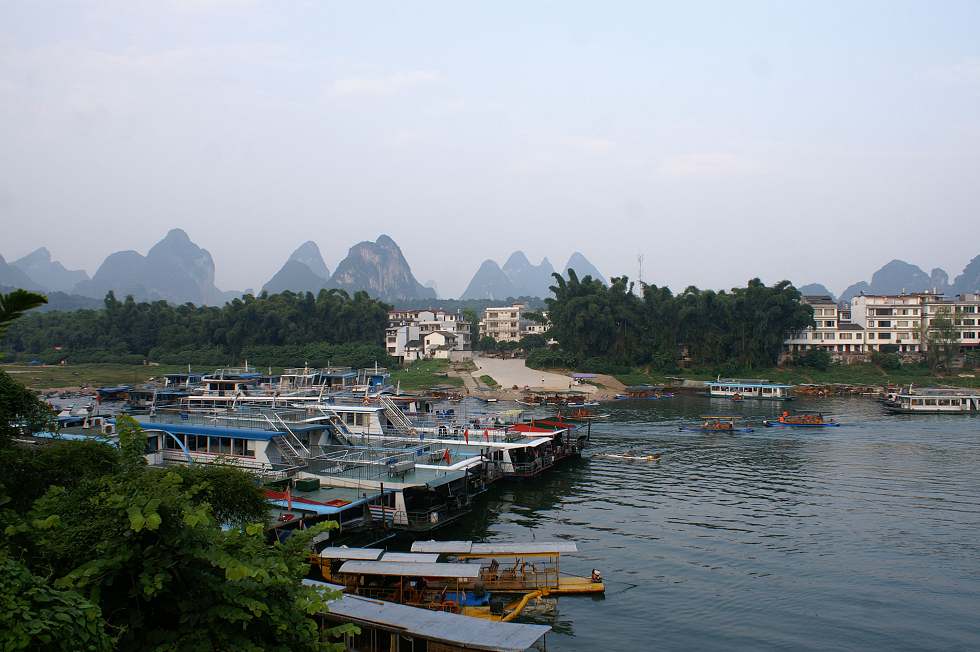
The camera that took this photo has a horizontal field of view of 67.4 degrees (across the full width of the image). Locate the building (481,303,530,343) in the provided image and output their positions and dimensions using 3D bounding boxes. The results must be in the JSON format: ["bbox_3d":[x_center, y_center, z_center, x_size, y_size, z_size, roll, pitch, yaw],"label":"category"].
[{"bbox_3d":[5.000,0.472,250.000,14.500,14.200,11.000,0,0,0],"label":"building"}]

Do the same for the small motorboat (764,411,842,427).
[{"bbox_3d":[42.400,12.497,99.800,10.200,2.200,2.100,0,0,1],"label":"small motorboat"}]

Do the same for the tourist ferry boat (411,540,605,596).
[{"bbox_3d":[0.750,12.027,37.000,9.800,2.250,2.100,0,0,0],"label":"tourist ferry boat"}]

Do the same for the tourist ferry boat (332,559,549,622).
[{"bbox_3d":[-2.600,12.053,33.800,9.400,2.150,2.100,0,0,7],"label":"tourist ferry boat"}]

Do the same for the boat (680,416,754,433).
[{"bbox_3d":[29.300,12.559,94.700,9.300,2.000,2.100,0,0,0],"label":"boat"}]

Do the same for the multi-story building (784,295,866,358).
[{"bbox_3d":[91.000,0.298,200.000,18.500,16.400,10.500,0,0,6],"label":"multi-story building"}]

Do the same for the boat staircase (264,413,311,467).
[{"bbox_3d":[-15.800,8.827,57.000,3.600,3.700,1.100,0,0,27],"label":"boat staircase"}]

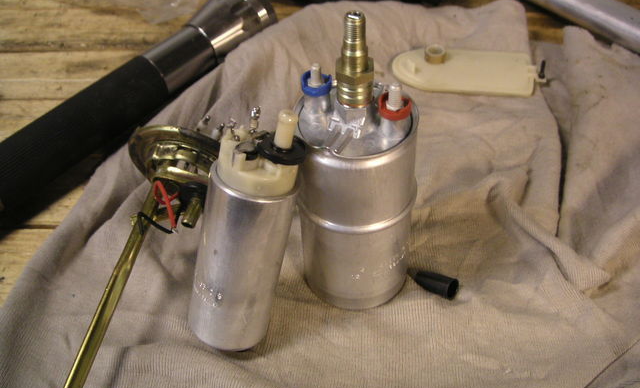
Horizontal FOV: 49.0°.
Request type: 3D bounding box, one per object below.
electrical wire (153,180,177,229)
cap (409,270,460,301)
[{"bbox_3d":[-0.094,0.006,0.424,0.015,0.026,0.018,-3,44,0],"label":"electrical wire"},{"bbox_3d":[0.064,0.049,0.398,0.028,0.013,0.013,22,49,30],"label":"cap"}]

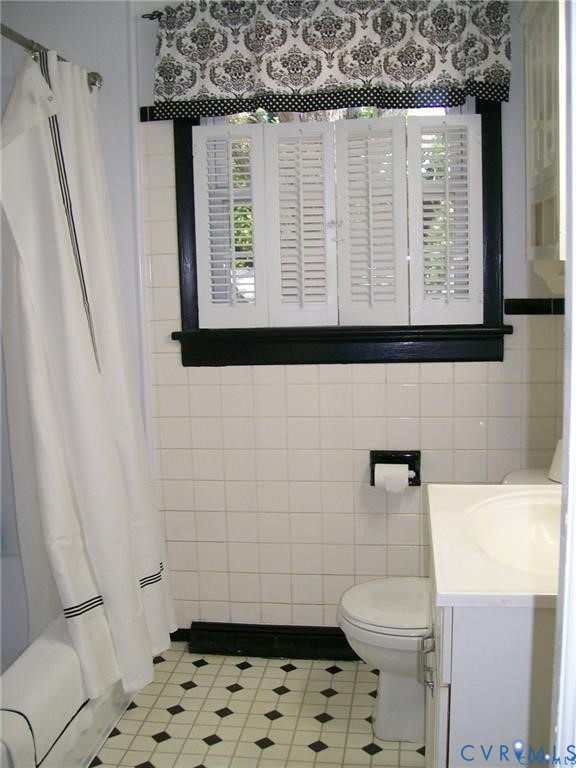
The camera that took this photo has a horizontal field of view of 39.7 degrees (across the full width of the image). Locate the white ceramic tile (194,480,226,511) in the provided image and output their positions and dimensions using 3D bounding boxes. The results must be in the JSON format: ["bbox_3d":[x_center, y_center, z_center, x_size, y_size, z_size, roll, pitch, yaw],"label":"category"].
[{"bbox_3d":[-0.266,0.384,2.740,0.108,0.108,0.009,0,8,8],"label":"white ceramic tile"}]

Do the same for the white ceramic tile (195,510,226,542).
[{"bbox_3d":[-0.266,0.492,2.766,0.108,0.108,0.009,-1,7,8],"label":"white ceramic tile"}]

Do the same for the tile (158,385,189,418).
[{"bbox_3d":[-0.386,0.059,2.728,0.108,0.108,0.009,-1,7,8],"label":"tile"}]

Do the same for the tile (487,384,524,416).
[{"bbox_3d":[0.704,0.051,2.580,0.109,0.108,0.009,0,7,8],"label":"tile"}]

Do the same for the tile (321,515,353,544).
[{"bbox_3d":[0.171,0.488,2.702,0.108,0.108,0.010,0,9,8],"label":"tile"}]

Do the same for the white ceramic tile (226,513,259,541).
[{"bbox_3d":[-0.156,0.492,2.752,0.108,0.108,0.009,0,7,7],"label":"white ceramic tile"}]

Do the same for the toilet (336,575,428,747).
[{"bbox_3d":[0.481,0.620,2.195,0.700,0.710,0.460,0,8,8],"label":"toilet"}]

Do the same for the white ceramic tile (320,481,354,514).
[{"bbox_3d":[0.168,0.382,2.697,0.108,0.108,0.009,0,7,7],"label":"white ceramic tile"}]

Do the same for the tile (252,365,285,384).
[{"bbox_3d":[-0.062,-0.035,2.661,0.108,0.070,0.010,-1,8,8],"label":"tile"}]

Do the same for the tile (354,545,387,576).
[{"bbox_3d":[0.283,0.596,2.704,0.108,0.108,0.010,0,9,8],"label":"tile"}]

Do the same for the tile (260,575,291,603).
[{"bbox_3d":[-0.040,0.704,2.752,0.108,0.108,0.009,0,8,8],"label":"tile"}]

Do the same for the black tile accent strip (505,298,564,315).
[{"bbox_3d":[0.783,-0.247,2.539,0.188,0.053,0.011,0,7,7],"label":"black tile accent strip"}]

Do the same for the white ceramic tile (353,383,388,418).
[{"bbox_3d":[0.267,0.052,2.628,0.108,0.108,0.010,-1,8,8],"label":"white ceramic tile"}]

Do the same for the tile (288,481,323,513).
[{"bbox_3d":[0.060,0.381,2.700,0.108,0.108,0.010,0,9,8],"label":"tile"}]

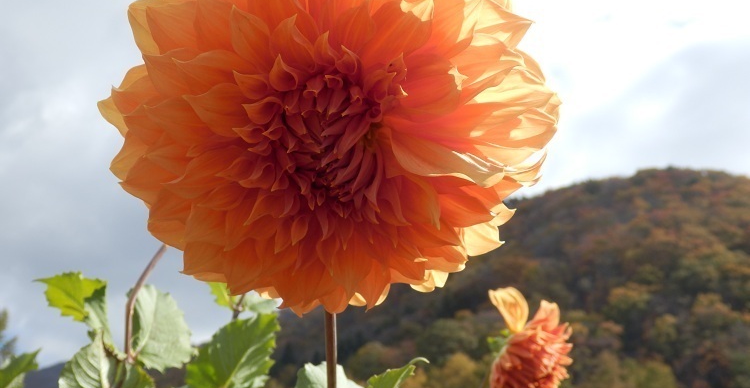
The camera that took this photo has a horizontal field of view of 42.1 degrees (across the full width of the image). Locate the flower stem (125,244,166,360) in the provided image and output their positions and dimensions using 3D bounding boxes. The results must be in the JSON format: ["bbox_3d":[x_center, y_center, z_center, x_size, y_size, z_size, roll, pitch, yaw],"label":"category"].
[{"bbox_3d":[-0.166,0.078,0.700,0.024,0.087,0.020,12,-6,-1],"label":"flower stem"}]

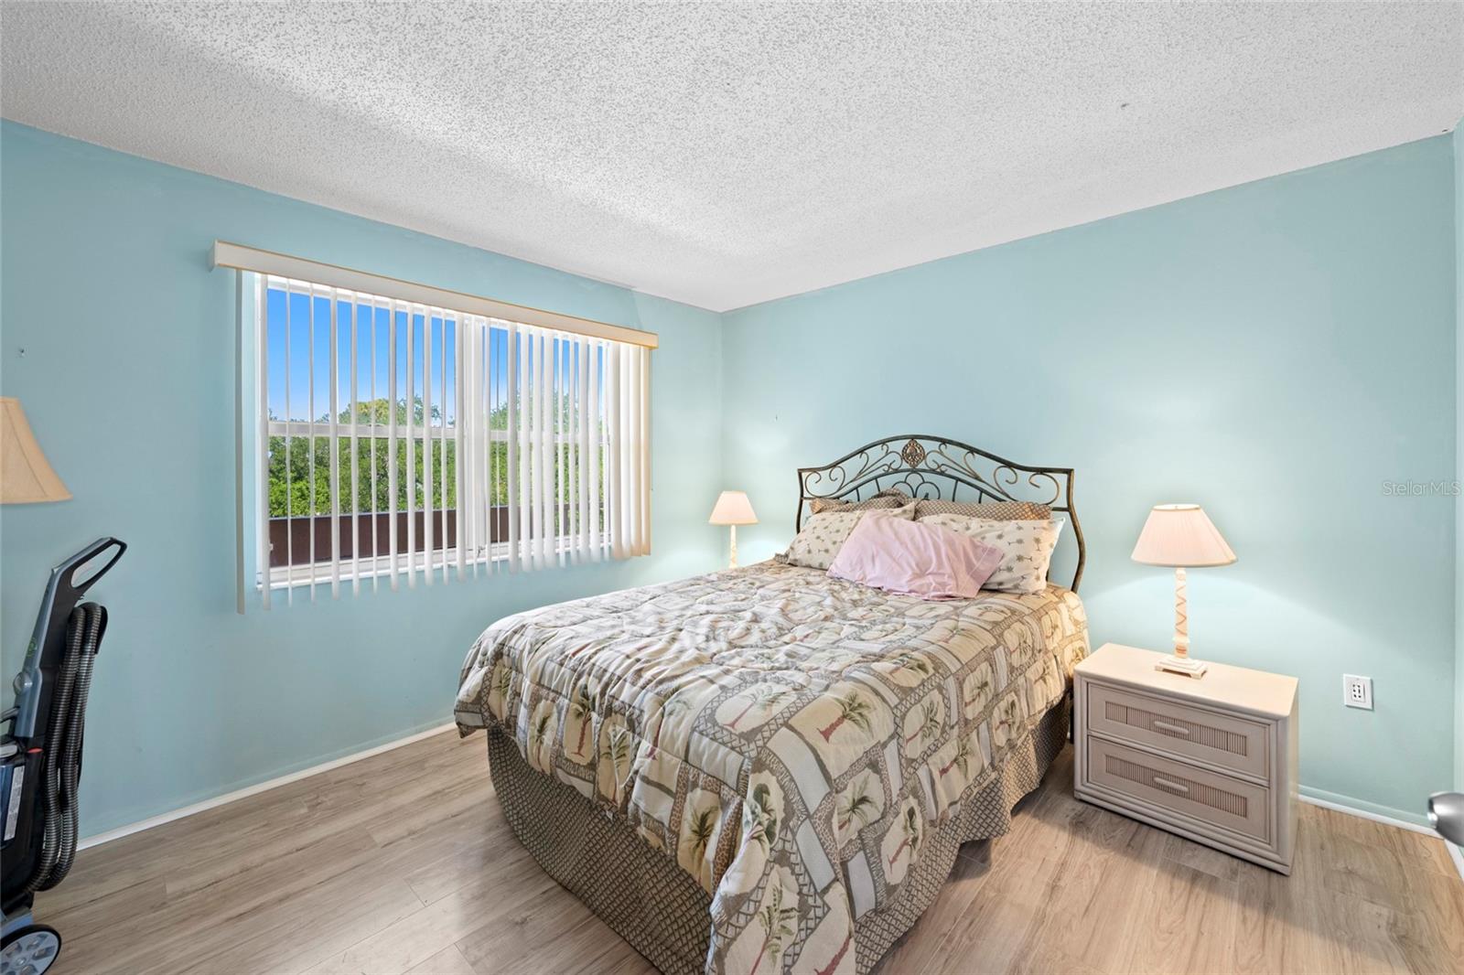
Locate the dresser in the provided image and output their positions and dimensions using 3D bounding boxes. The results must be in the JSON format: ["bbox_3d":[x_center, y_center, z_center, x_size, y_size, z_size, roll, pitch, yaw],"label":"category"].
[{"bbox_3d":[1.713,0.956,2.172,0.600,0.515,0.470,2,3,43],"label":"dresser"}]

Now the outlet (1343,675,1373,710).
[{"bbox_3d":[2.261,0.740,2.054,0.072,0.118,0.010,2,3,42],"label":"outlet"}]

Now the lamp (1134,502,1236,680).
[{"bbox_3d":[1.737,0.383,2.200,0.325,0.635,0.325,2,3,42],"label":"lamp"}]

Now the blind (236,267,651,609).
[{"bbox_3d":[-1.187,-0.194,2.849,0.090,1.287,1.959,2,3,44],"label":"blind"}]

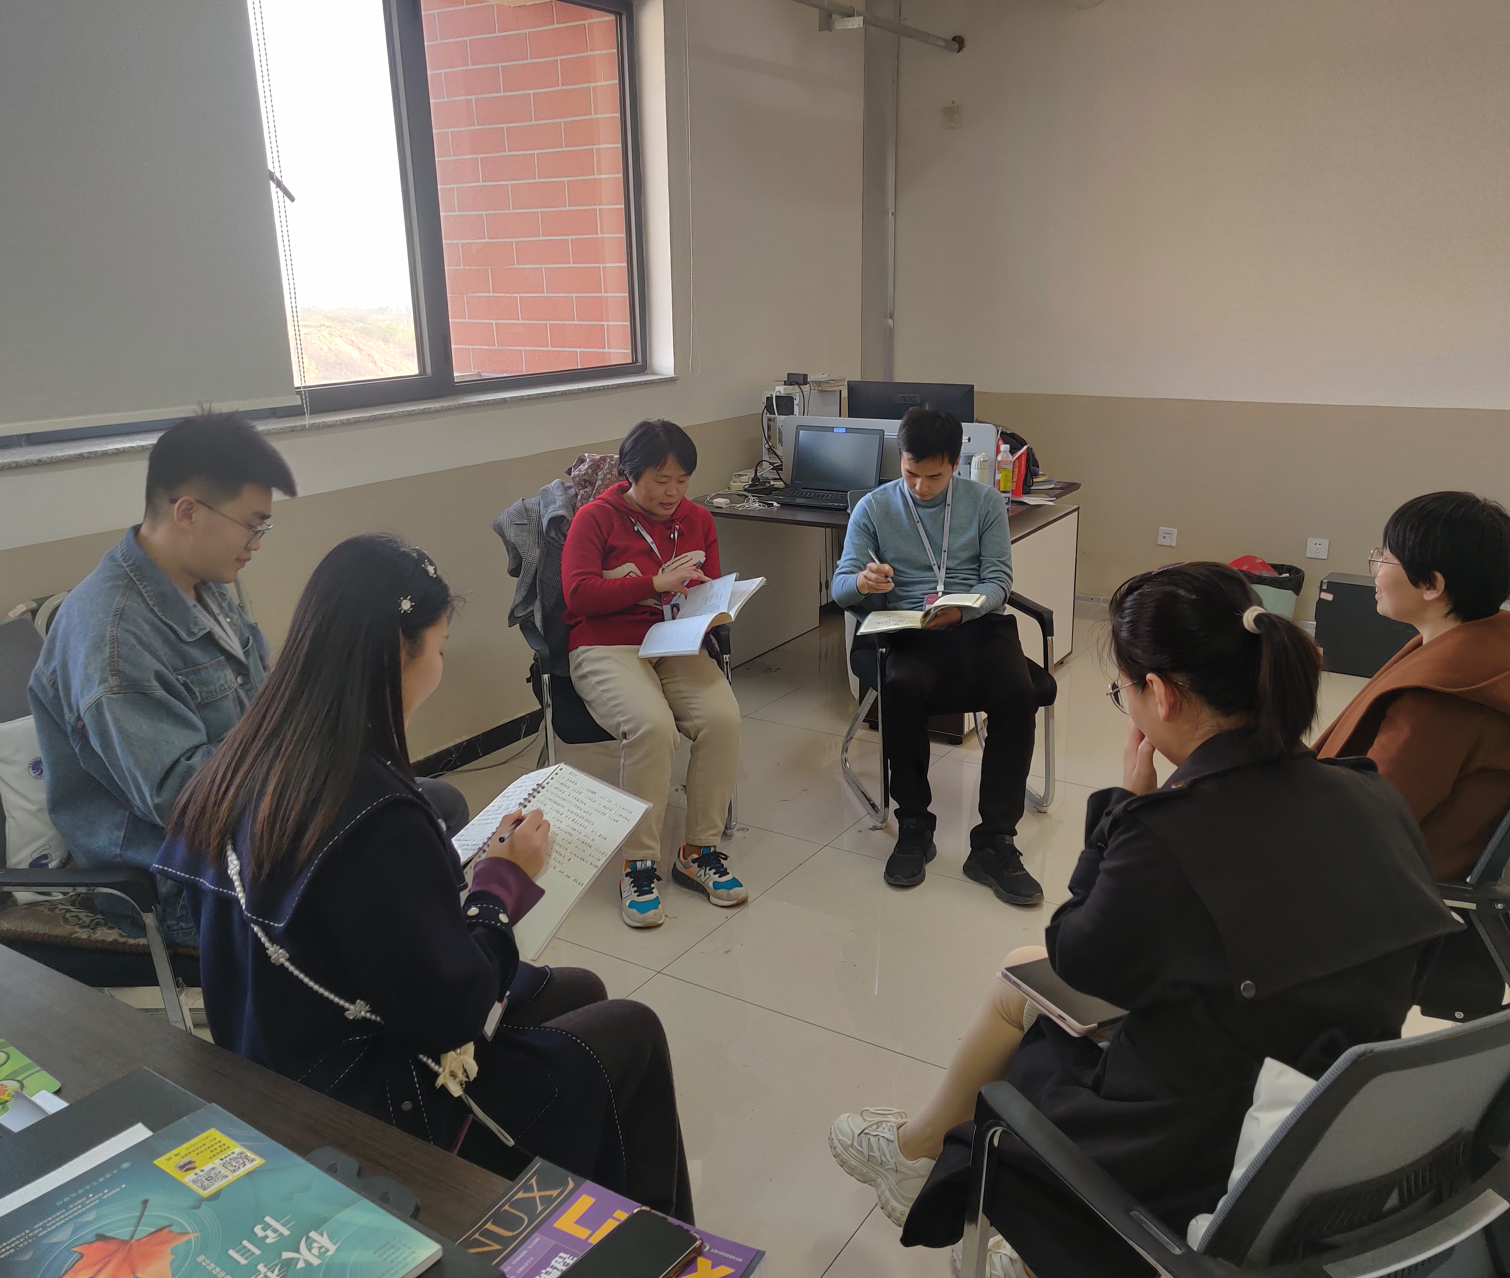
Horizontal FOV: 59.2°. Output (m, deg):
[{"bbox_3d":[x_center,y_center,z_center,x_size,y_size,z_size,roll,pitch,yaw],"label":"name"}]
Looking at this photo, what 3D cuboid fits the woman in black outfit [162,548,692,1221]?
[{"bbox_3d":[-0.454,0.482,1.930,0.750,1.270,0.530,-13,20,-35],"label":"woman in black outfit"}]

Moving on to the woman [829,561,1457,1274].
[{"bbox_3d":[0.511,0.489,1.870,0.530,1.260,0.870,-8,18,-22],"label":"woman"}]

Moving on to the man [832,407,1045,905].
[{"bbox_3d":[0.497,-0.007,3.683,0.550,1.180,0.940,-4,17,-9],"label":"man"}]

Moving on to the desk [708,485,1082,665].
[{"bbox_3d":[0.465,-0.179,5.024,1.220,0.750,1.280,9,19,31],"label":"desk"}]

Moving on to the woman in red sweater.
[{"bbox_3d":[-0.253,0.032,3.595,0.490,1.180,0.820,-7,18,-19],"label":"woman in red sweater"}]

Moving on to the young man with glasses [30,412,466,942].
[{"bbox_3d":[-0.980,0.236,2.666,0.790,1.340,0.560,-1,16,0],"label":"young man with glasses"}]

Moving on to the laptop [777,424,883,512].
[{"bbox_3d":[0.238,-0.648,4.858,0.365,0.250,0.310,8,19,27],"label":"laptop"}]

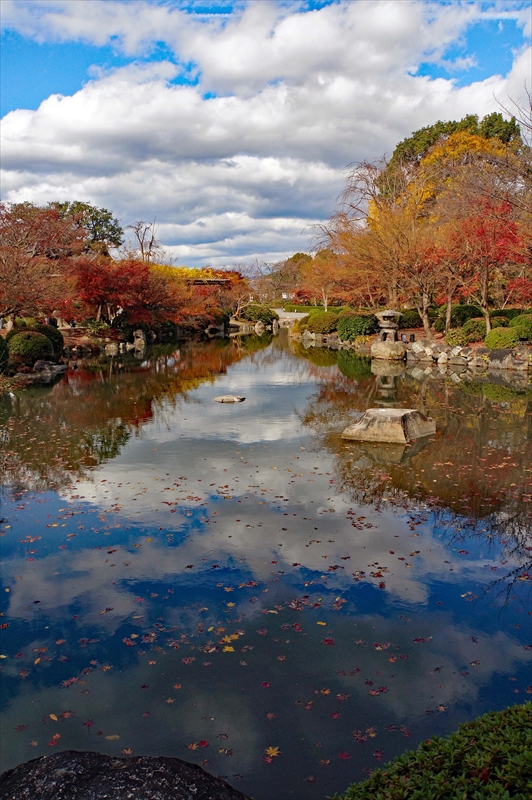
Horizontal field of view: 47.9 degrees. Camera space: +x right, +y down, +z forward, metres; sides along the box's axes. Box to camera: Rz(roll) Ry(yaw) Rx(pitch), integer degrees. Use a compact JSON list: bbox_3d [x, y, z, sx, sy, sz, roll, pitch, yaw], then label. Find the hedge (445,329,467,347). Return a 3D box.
[{"bbox_3d":[6.832,-2.226,21.528,0.786,0.670,0.786,3,10,17],"label":"hedge"}]

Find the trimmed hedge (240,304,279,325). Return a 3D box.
[{"bbox_3d":[-0.446,-6.345,44.564,2.899,1.560,2.500,0,10,-1],"label":"trimmed hedge"}]

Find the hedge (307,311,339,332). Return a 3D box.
[{"bbox_3d":[3.199,-4.322,33.649,1.773,1.309,1.773,1,10,5],"label":"hedge"}]

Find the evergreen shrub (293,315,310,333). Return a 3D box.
[{"bbox_3d":[2.116,-4.391,34.752,1.101,1.087,1.101,1,10,3],"label":"evergreen shrub"}]

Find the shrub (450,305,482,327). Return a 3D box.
[{"bbox_3d":[10.134,-4.246,30.300,1.650,1.180,1.500,3,10,18],"label":"shrub"}]

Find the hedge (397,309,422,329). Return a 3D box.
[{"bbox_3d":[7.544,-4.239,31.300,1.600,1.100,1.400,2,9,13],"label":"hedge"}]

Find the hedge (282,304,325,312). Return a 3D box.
[{"bbox_3d":[4.381,-9.575,63.288,5.358,0.814,1.100,4,10,25],"label":"hedge"}]

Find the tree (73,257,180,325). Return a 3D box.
[{"bbox_3d":[-7.214,-5.611,31.000,5.500,3.600,4.600,-2,9,-13],"label":"tree"}]

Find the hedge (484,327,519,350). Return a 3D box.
[{"bbox_3d":[8.011,-2.073,20.337,1.164,0.764,1.164,4,10,21],"label":"hedge"}]

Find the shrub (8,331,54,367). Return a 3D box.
[{"bbox_3d":[-7.432,-1.616,19.000,1.470,1.150,1.400,-4,10,-21],"label":"shrub"}]

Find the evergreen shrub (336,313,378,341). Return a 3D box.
[{"bbox_3d":[4.297,-3.410,28.000,2.000,1.320,1.800,1,9,9],"label":"evergreen shrub"}]

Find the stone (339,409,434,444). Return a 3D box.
[{"bbox_3d":[1.950,0.384,9.380,1.420,0.370,1.050,2,9,14],"label":"stone"}]

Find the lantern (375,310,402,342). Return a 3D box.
[{"bbox_3d":[4.521,-2.680,21.858,1.059,1.183,1.059,2,10,11],"label":"lantern"}]

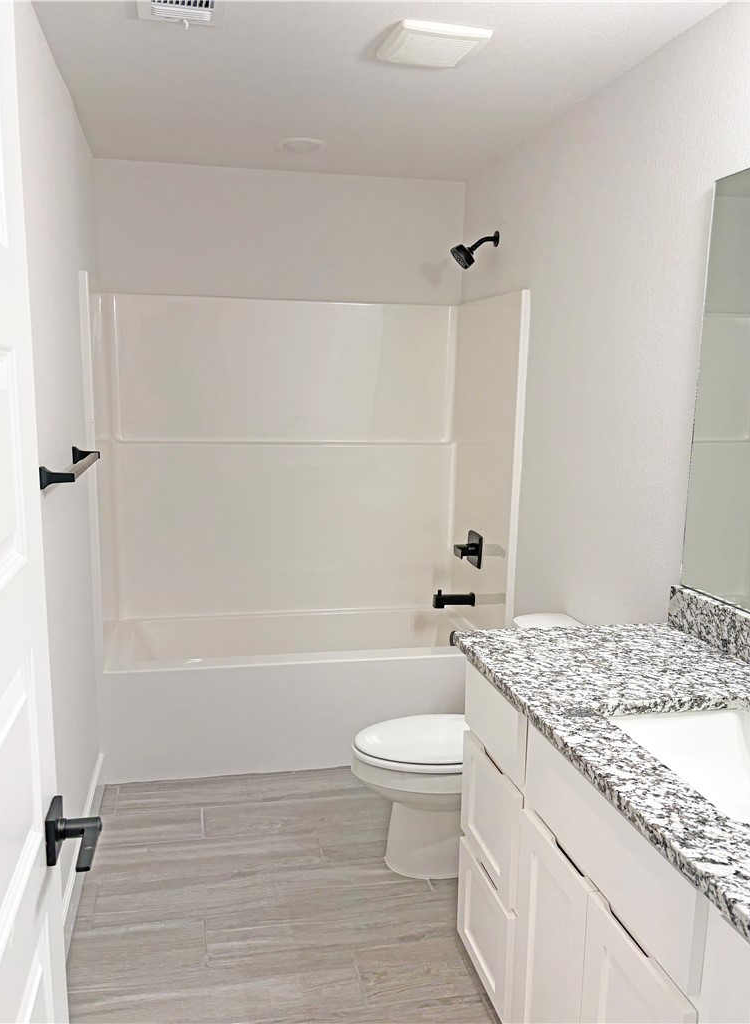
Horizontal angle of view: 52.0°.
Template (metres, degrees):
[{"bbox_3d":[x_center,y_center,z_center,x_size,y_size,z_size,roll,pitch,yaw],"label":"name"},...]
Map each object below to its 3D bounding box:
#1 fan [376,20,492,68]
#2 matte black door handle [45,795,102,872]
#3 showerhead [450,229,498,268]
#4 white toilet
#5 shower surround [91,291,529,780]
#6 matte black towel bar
[{"bbox_3d":[0.149,-1.218,2.025,0.235,0.030,0.228,-1,10,-13],"label":"fan"},{"bbox_3d":[-0.389,0.422,0.989,0.066,0.064,0.125,-1,10,-13],"label":"matte black door handle"},{"bbox_3d":[0.400,-1.056,3.097,0.200,0.160,0.100,-1,10,-13],"label":"showerhead"},{"bbox_3d":[0.313,0.729,2.327,0.775,0.735,0.430,-1,10,-13],"label":"white toilet"},{"bbox_3d":[-0.296,0.030,3.168,1.570,1.814,0.725,-1,10,-13],"label":"shower surround"},{"bbox_3d":[-0.806,-0.128,2.073,0.078,0.053,0.610,-1,10,-13],"label":"matte black towel bar"}]

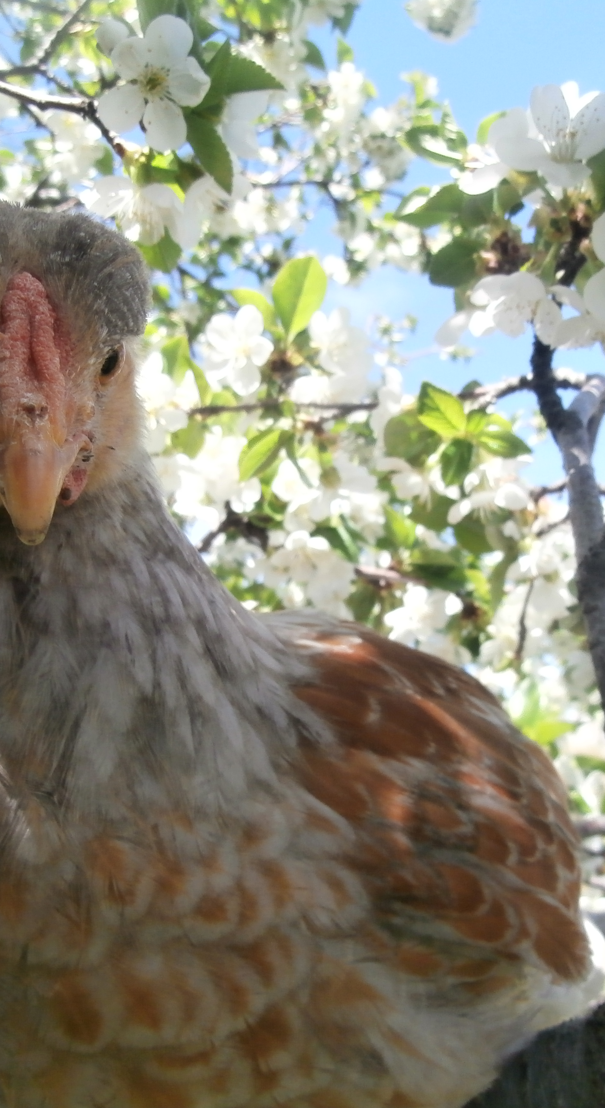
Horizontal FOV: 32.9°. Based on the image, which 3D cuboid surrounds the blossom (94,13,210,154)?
[{"bbox_3d":[-0.040,-0.126,0.277,0.033,0.036,0.014,2,17,-7],"label":"blossom"}]

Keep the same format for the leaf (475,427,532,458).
[{"bbox_3d":[0.078,-0.044,0.400,0.024,0.013,0.006,21,-34,15],"label":"leaf"}]

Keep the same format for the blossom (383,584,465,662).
[{"bbox_3d":[0.051,0.028,0.432,0.034,0.033,0.017,-3,5,12],"label":"blossom"}]

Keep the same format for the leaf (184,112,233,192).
[{"bbox_3d":[-0.026,-0.110,0.280,0.013,0.024,0.006,-28,-9,16],"label":"leaf"}]

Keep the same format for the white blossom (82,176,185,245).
[{"bbox_3d":[-0.049,-0.101,0.302,0.032,0.017,0.027,-3,-46,11],"label":"white blossom"}]

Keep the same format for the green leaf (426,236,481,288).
[{"bbox_3d":[0.041,-0.080,0.280,0.018,0.015,0.005,-27,36,-24],"label":"green leaf"}]

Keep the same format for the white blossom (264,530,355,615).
[{"bbox_3d":[0.003,0.008,0.420,0.036,0.034,0.020,-2,9,6],"label":"white blossom"}]

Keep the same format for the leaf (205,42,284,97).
[{"bbox_3d":[-0.016,-0.134,0.285,0.024,0.017,0.007,15,-28,12],"label":"leaf"}]

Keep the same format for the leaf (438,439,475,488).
[{"bbox_3d":[0.072,-0.043,0.480,0.017,0.024,0.014,0,-13,0],"label":"leaf"}]

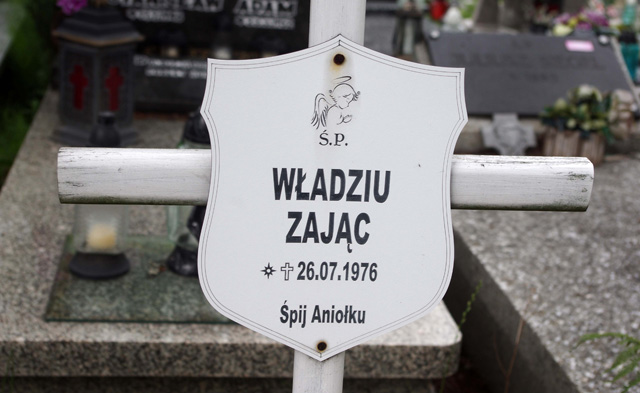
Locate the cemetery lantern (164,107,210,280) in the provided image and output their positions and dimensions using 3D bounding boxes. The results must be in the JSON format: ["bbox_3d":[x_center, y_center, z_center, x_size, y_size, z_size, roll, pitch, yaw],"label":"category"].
[{"bbox_3d":[-0.266,-0.009,2.281,0.113,0.341,0.113,2,18,-9],"label":"cemetery lantern"}]

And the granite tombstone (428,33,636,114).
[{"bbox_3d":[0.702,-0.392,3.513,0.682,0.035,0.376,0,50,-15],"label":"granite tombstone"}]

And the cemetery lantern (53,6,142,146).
[{"bbox_3d":[-0.672,-0.377,3.233,0.192,0.413,0.192,17,21,34],"label":"cemetery lantern"}]

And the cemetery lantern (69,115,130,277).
[{"bbox_3d":[-0.460,-0.009,2.235,0.126,0.338,0.126,2,18,-9],"label":"cemetery lantern"}]

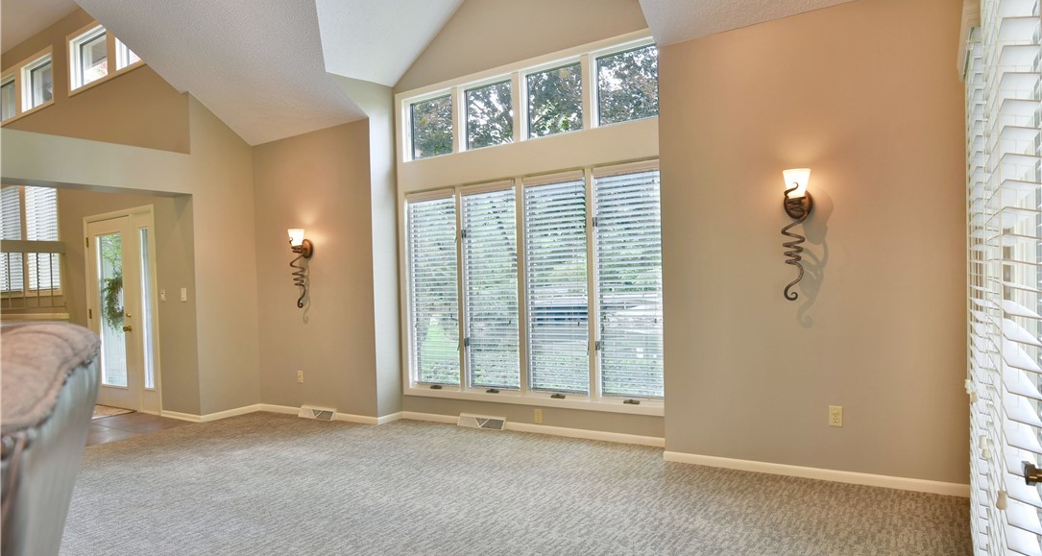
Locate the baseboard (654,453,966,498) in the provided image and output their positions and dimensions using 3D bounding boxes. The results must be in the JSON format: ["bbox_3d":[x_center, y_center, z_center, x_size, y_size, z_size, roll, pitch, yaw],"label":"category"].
[{"bbox_3d":[1.679,1.164,3.654,1.690,0.065,0.016,-2,0,30],"label":"baseboard"}]

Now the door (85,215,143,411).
[{"bbox_3d":[-4.393,0.379,6.559,0.880,2.050,0.055,-2,0,30],"label":"door"}]

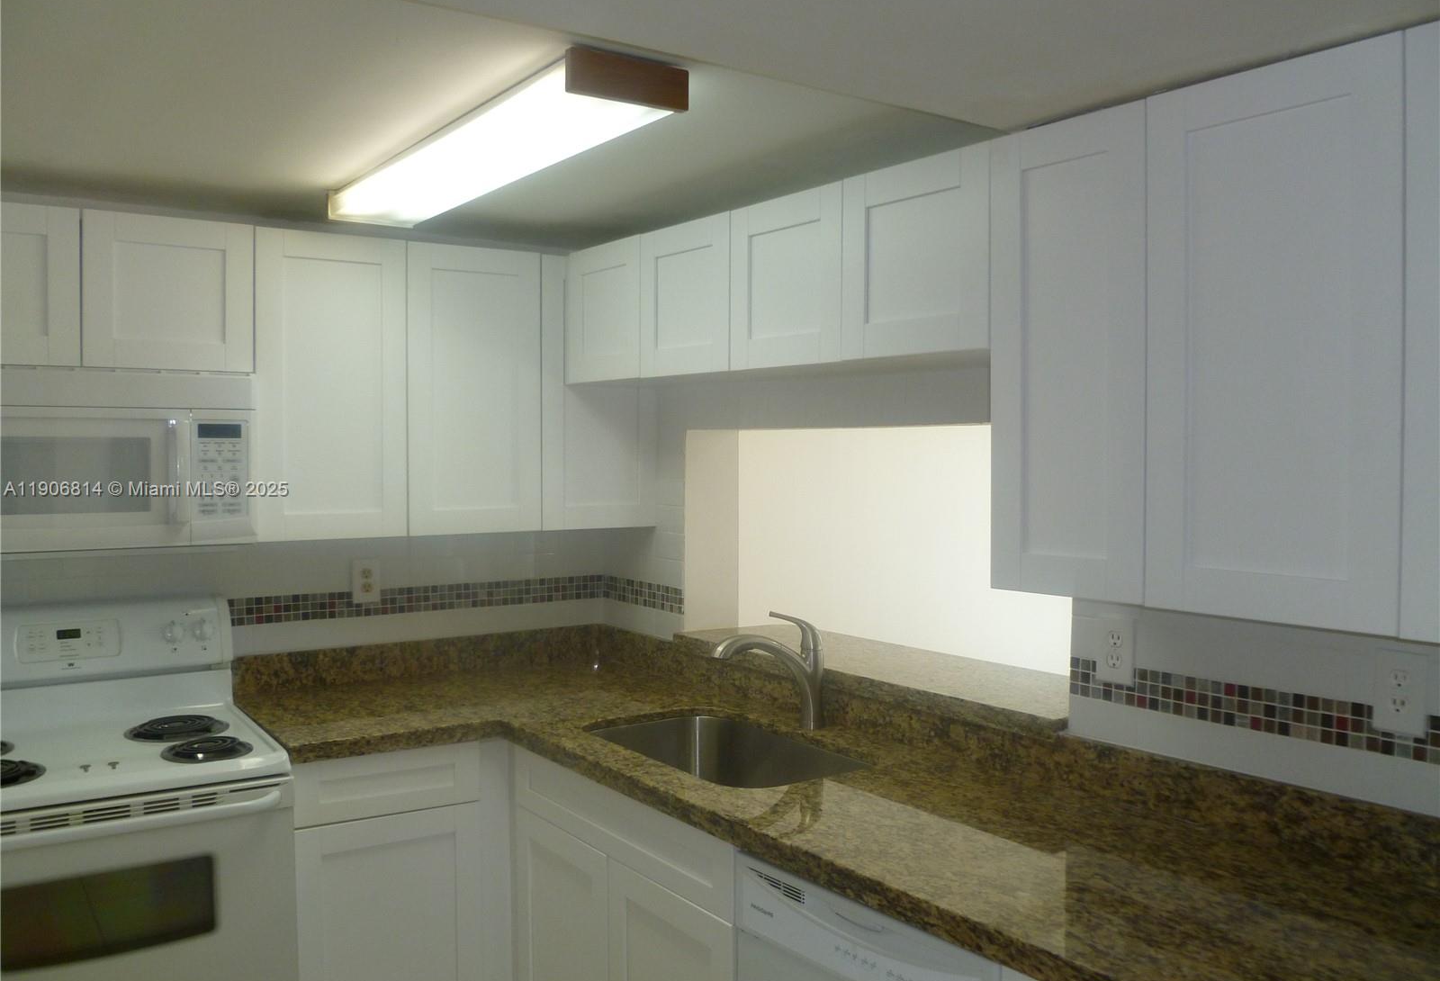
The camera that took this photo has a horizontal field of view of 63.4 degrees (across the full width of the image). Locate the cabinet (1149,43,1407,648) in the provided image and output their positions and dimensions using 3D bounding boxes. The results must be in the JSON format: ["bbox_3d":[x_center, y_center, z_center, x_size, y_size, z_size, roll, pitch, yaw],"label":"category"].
[{"bbox_3d":[0.741,-0.197,1.570,0.022,0.756,0.371,-1,2,-36],"label":"cabinet"}]

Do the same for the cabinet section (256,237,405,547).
[{"bbox_3d":[-0.962,-0.252,2.897,0.369,0.758,0.022,-2,3,-35],"label":"cabinet section"}]

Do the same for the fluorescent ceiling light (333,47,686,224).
[{"bbox_3d":[-0.483,-0.646,2.283,0.213,0.067,1.227,-2,3,-34],"label":"fluorescent ceiling light"}]

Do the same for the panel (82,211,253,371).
[{"bbox_3d":[-1.242,-0.442,2.631,0.376,0.347,0.022,-1,2,-36],"label":"panel"}]

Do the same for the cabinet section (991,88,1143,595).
[{"bbox_3d":[0.561,-0.209,1.881,0.022,0.758,0.303,-2,3,-35],"label":"cabinet section"}]

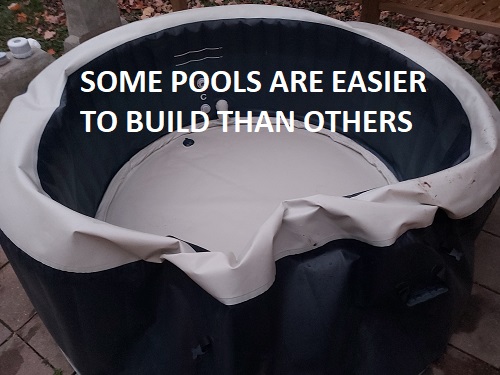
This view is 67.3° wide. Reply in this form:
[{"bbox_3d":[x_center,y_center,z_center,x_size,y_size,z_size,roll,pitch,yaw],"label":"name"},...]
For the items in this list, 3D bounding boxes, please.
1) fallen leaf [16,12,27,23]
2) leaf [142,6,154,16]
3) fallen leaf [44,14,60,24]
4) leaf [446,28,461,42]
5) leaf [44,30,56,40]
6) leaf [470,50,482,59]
[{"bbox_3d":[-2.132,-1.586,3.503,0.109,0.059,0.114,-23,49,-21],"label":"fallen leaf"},{"bbox_3d":[-0.972,-1.685,3.596,0.122,0.049,0.121,-11,46,-10],"label":"leaf"},{"bbox_3d":[-1.822,-1.550,3.465,0.167,0.046,0.143,-20,48,-19],"label":"fallen leaf"},{"bbox_3d":[1.717,-1.282,3.168,0.133,0.070,0.126,21,48,20],"label":"leaf"},{"bbox_3d":[-1.705,-1.299,3.209,0.115,0.044,0.117,-21,48,-19],"label":"leaf"},{"bbox_3d":[1.758,-1.032,2.914,0.106,0.030,0.113,24,49,22],"label":"leaf"}]

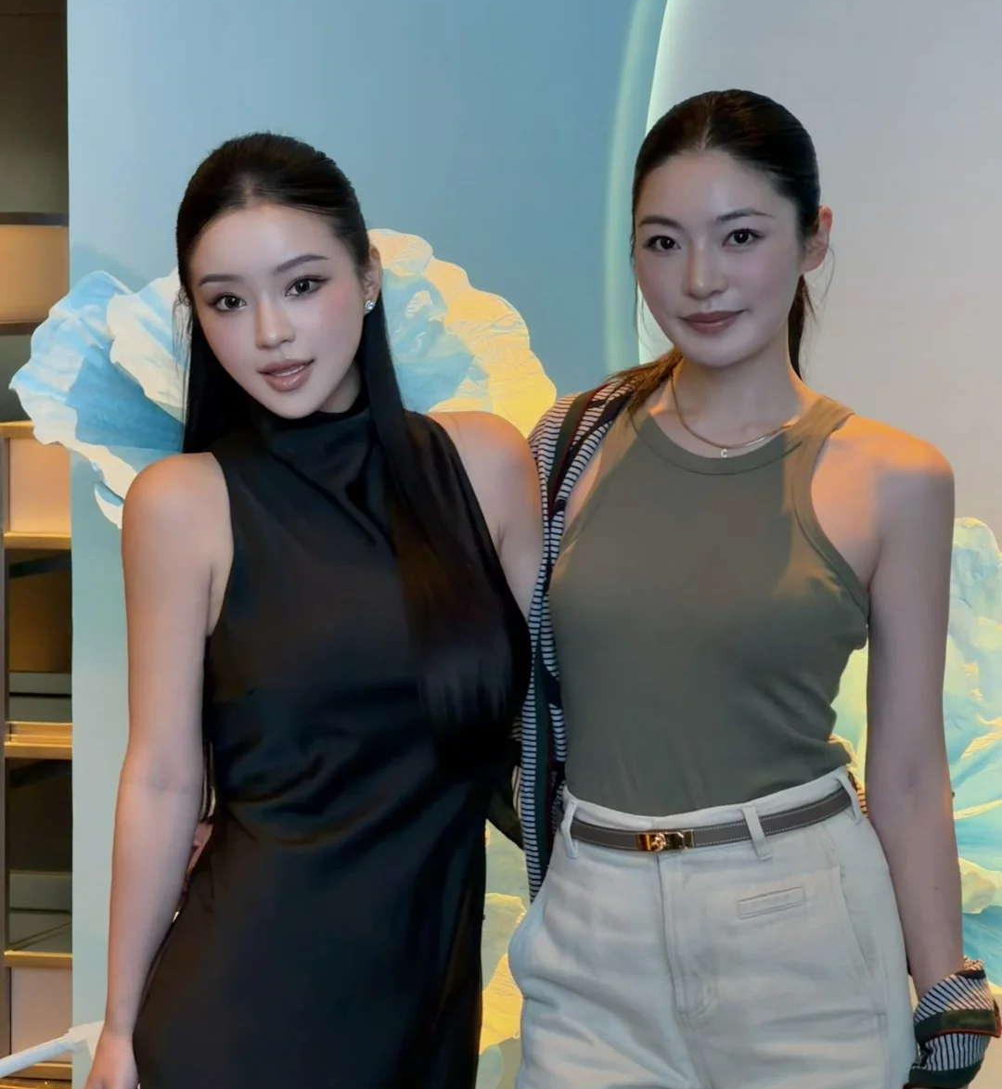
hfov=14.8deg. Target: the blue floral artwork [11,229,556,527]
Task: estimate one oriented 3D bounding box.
[{"bbox_3d":[-0.219,-0.152,3.880,0.550,0.340,0.180,0,2,0],"label":"blue floral artwork"}]

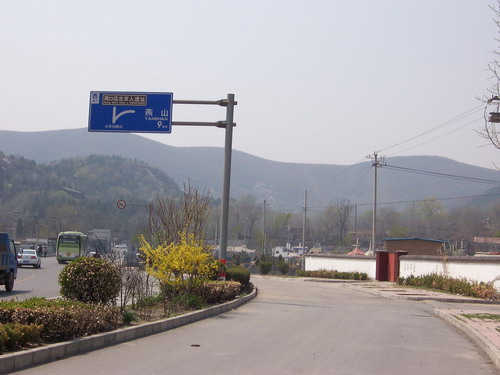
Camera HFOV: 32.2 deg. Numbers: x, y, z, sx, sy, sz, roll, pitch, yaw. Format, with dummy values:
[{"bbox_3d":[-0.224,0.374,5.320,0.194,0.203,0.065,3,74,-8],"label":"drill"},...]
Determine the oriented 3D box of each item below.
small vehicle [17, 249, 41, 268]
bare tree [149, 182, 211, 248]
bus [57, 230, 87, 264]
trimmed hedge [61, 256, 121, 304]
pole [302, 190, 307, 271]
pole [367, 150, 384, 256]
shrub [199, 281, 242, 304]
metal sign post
[{"bbox_3d":[-18.115,5.845,71.121,1.700,1.450,4.400,2,-4,-8],"label":"small vehicle"},{"bbox_3d":[-2.684,1.828,33.000,2.400,4.000,2.300,1,-4,0],"label":"bare tree"},{"bbox_3d":[-18.131,6.126,88.252,2.400,3.100,8.800,2,-4,-7],"label":"bus"},{"bbox_3d":[-4.630,2.697,25.000,1.750,1.420,1.700,1,-4,0],"label":"trimmed hedge"},{"bbox_3d":[4.905,3.897,78.000,0.250,7.300,0.250,1,-4,0],"label":"pole"},{"bbox_3d":[9.375,2.025,65.000,1.400,9.300,0.500,1,-4,0],"label":"pole"},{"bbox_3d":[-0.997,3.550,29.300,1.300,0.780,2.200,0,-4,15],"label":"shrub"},{"bbox_3d":[-3.412,0.156,33.800,5.700,7.700,0.400,1,-4,-2],"label":"metal sign post"}]

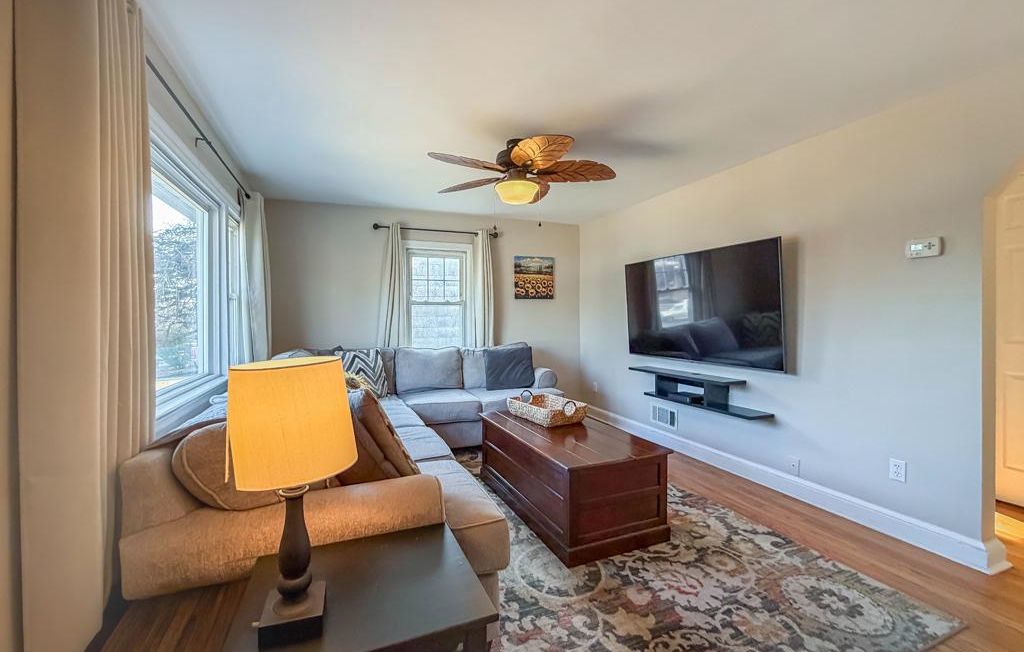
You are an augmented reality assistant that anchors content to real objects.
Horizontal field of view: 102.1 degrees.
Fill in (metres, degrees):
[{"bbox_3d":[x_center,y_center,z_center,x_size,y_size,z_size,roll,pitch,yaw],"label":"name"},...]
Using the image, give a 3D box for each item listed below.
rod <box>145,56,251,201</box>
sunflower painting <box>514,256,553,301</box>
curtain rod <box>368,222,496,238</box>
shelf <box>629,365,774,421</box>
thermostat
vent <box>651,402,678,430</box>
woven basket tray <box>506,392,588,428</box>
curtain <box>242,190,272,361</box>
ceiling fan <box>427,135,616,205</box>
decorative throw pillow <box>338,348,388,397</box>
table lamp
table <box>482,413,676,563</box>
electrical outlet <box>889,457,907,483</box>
[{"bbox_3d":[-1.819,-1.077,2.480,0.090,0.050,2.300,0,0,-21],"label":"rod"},{"bbox_3d":[0.283,-0.585,5.094,0.539,0.518,0.032,-1,1,-23],"label":"sunflower painting"},{"bbox_3d":[-0.805,-1.048,4.583,1.395,0.060,0.100,-1,1,-23],"label":"curtain rod"},{"bbox_3d":[1.503,0.526,3.484,0.225,0.245,1.330,0,0,-21],"label":"shelf"},{"bbox_3d":[2.214,-0.416,2.232,0.031,0.093,0.136,-1,1,-23],"label":"thermostat"},{"bbox_3d":[1.445,0.864,3.934,0.015,0.190,0.355,0,0,-21],"label":"vent"},{"bbox_3d":[0.264,0.634,3.188,0.355,0.168,0.525,-1,1,-32],"label":"woven basket tray"},{"bbox_3d":[-2.178,-0.015,3.535,0.190,2.170,0.420,0,0,-21],"label":"curtain"},{"bbox_3d":[0.002,-1.086,2.953,1.320,0.440,1.320,0,0,-21],"label":"ceiling fan"},{"bbox_3d":[-1.362,0.428,3.785,0.160,0.460,0.480,-26,-15,33],"label":"decorative throw pillow"},{"bbox_3d":[-0.525,0.404,1.004,0.257,0.639,0.257,-1,1,-23],"label":"table lamp"},{"bbox_3d":[0.334,0.980,2.889,0.690,0.513,1.375,-1,1,-23],"label":"table"},{"bbox_3d":[2.092,0.786,2.249,0.010,0.113,0.071,0,0,-21],"label":"electrical outlet"}]

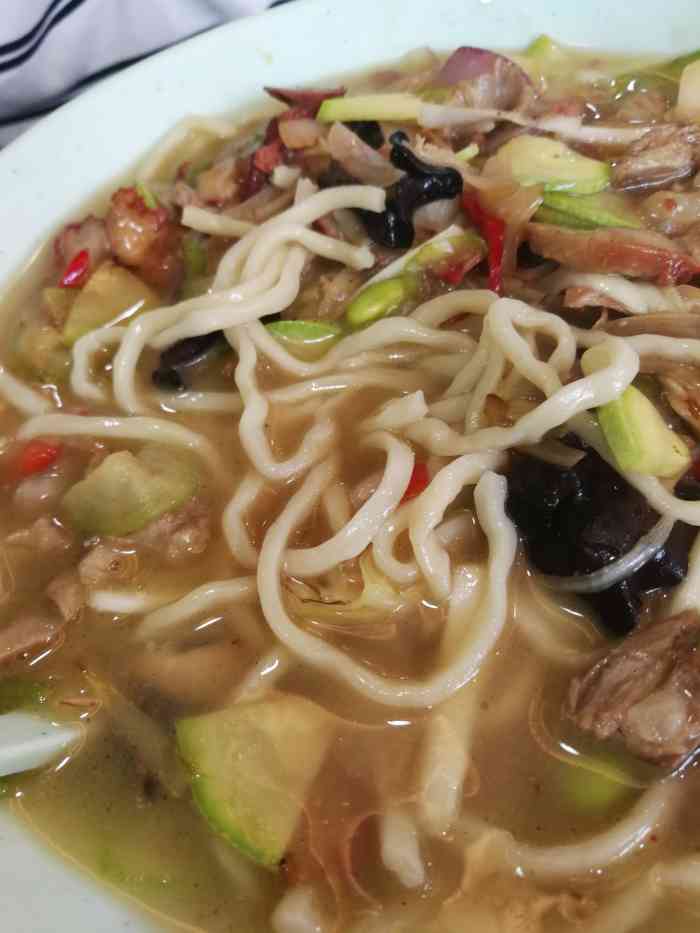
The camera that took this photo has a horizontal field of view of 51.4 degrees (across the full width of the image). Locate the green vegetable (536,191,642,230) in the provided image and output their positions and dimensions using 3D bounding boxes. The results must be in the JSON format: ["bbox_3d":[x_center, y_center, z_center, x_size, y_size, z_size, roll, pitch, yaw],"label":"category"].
[{"bbox_3d":[0.063,-0.068,0.193,0.025,0.006,0.008,25,64,18],"label":"green vegetable"}]

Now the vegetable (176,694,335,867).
[{"bbox_3d":[-0.019,0.058,0.133,0.030,0.008,0.028,-4,59,2],"label":"vegetable"}]

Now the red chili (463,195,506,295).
[{"bbox_3d":[0.028,-0.046,0.151,0.005,0.007,0.023,-16,53,-1],"label":"red chili"}]

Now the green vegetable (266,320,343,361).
[{"bbox_3d":[-0.011,-0.031,0.180,0.017,0.006,0.010,7,60,8],"label":"green vegetable"}]

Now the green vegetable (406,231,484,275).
[{"bbox_3d":[0.020,-0.044,0.151,0.016,0.005,0.006,-31,55,-12],"label":"green vegetable"}]

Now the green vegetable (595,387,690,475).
[{"bbox_3d":[0.060,-0.010,0.153,0.012,0.010,0.021,-17,60,-6],"label":"green vegetable"}]

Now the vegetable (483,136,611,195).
[{"bbox_3d":[0.053,-0.082,0.199,0.032,0.010,0.015,4,60,6],"label":"vegetable"}]

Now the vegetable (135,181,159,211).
[{"bbox_3d":[-0.050,-0.067,0.179,0.003,0.004,0.008,-34,56,-14],"label":"vegetable"}]

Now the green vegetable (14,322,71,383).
[{"bbox_3d":[-0.078,-0.029,0.185,0.011,0.010,0.012,1,59,5],"label":"green vegetable"}]

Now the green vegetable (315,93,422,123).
[{"bbox_3d":[0.005,-0.094,0.191,0.026,0.004,0.006,5,56,14],"label":"green vegetable"}]

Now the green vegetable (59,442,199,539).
[{"bbox_3d":[-0.049,0.005,0.162,0.026,0.009,0.016,-18,60,-7],"label":"green vegetable"}]

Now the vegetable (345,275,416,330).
[{"bbox_3d":[0.006,-0.033,0.146,0.015,0.006,0.007,-38,57,-16],"label":"vegetable"}]

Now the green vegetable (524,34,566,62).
[{"bbox_3d":[0.055,-0.117,0.204,0.010,0.005,0.007,1,55,12],"label":"green vegetable"}]

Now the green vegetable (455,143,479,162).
[{"bbox_3d":[0.032,-0.087,0.202,0.007,0.003,0.003,-39,64,-17],"label":"green vegetable"}]

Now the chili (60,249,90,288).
[{"bbox_3d":[-0.066,-0.048,0.175,0.004,0.004,0.011,14,58,19],"label":"chili"}]

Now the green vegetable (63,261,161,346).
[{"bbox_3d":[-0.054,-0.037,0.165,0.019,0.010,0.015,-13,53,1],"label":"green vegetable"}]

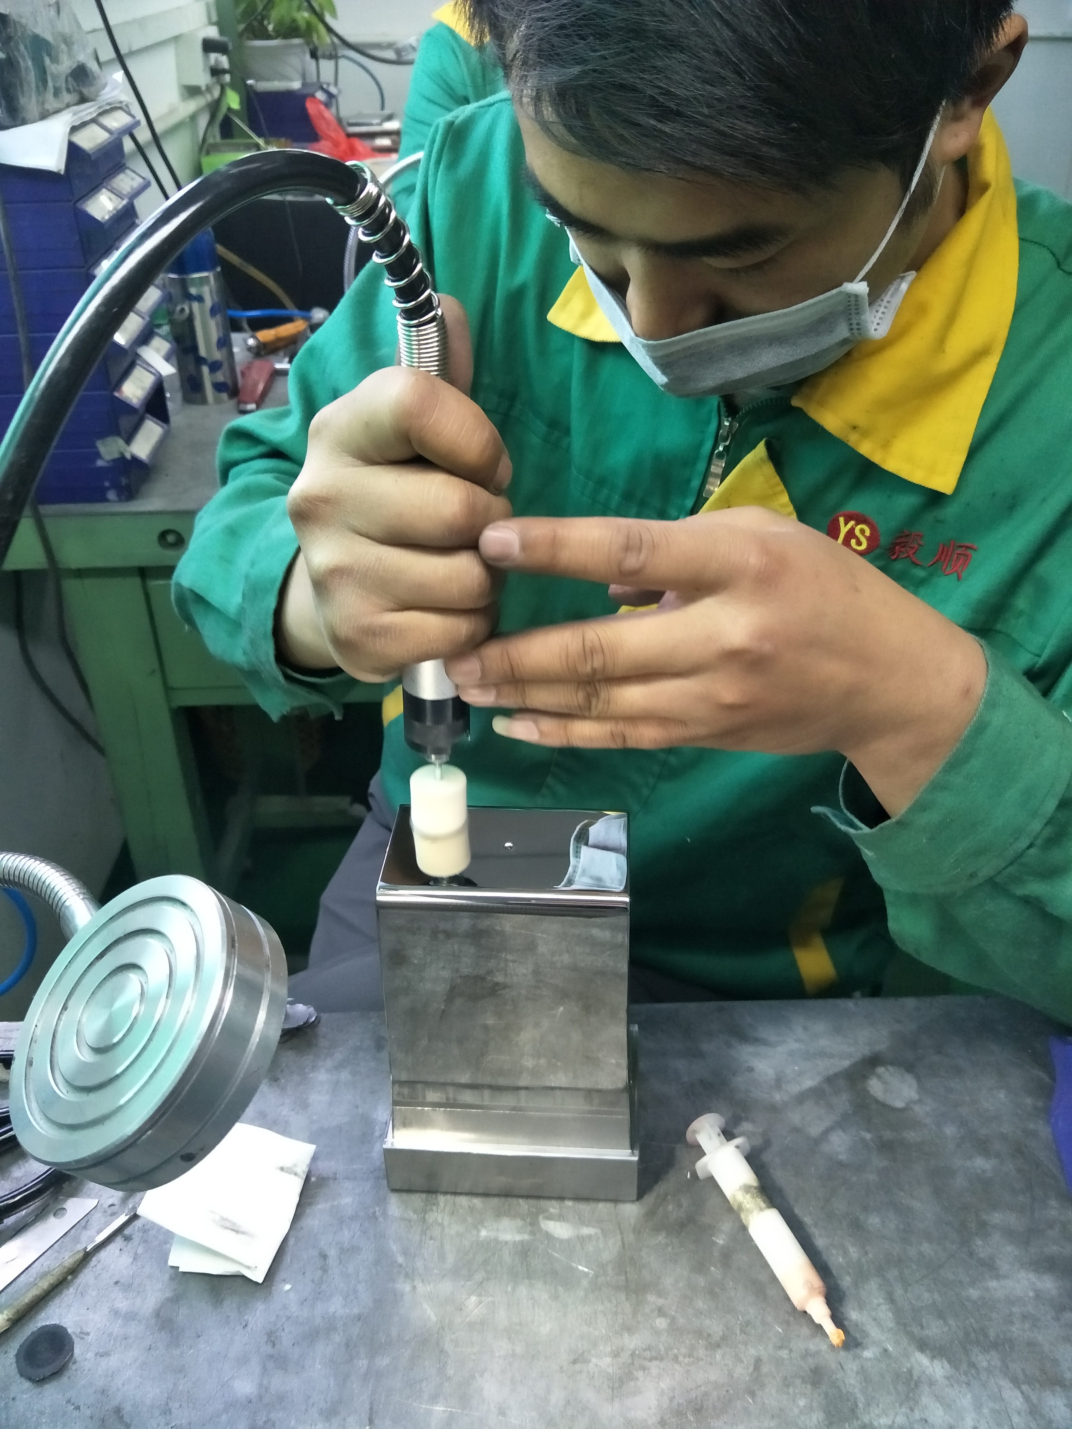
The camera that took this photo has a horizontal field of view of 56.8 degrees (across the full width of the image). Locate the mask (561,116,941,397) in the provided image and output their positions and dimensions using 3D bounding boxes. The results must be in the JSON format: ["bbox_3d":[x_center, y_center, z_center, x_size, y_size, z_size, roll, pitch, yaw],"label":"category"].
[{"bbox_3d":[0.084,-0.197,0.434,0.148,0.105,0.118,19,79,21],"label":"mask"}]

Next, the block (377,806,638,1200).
[{"bbox_3d":[-0.009,0.123,0.414,0.106,0.155,0.068,1,32,4],"label":"block"}]

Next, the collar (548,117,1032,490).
[{"bbox_3d":[0.122,-0.205,0.490,0.210,0.120,0.165,13,60,22],"label":"collar"}]

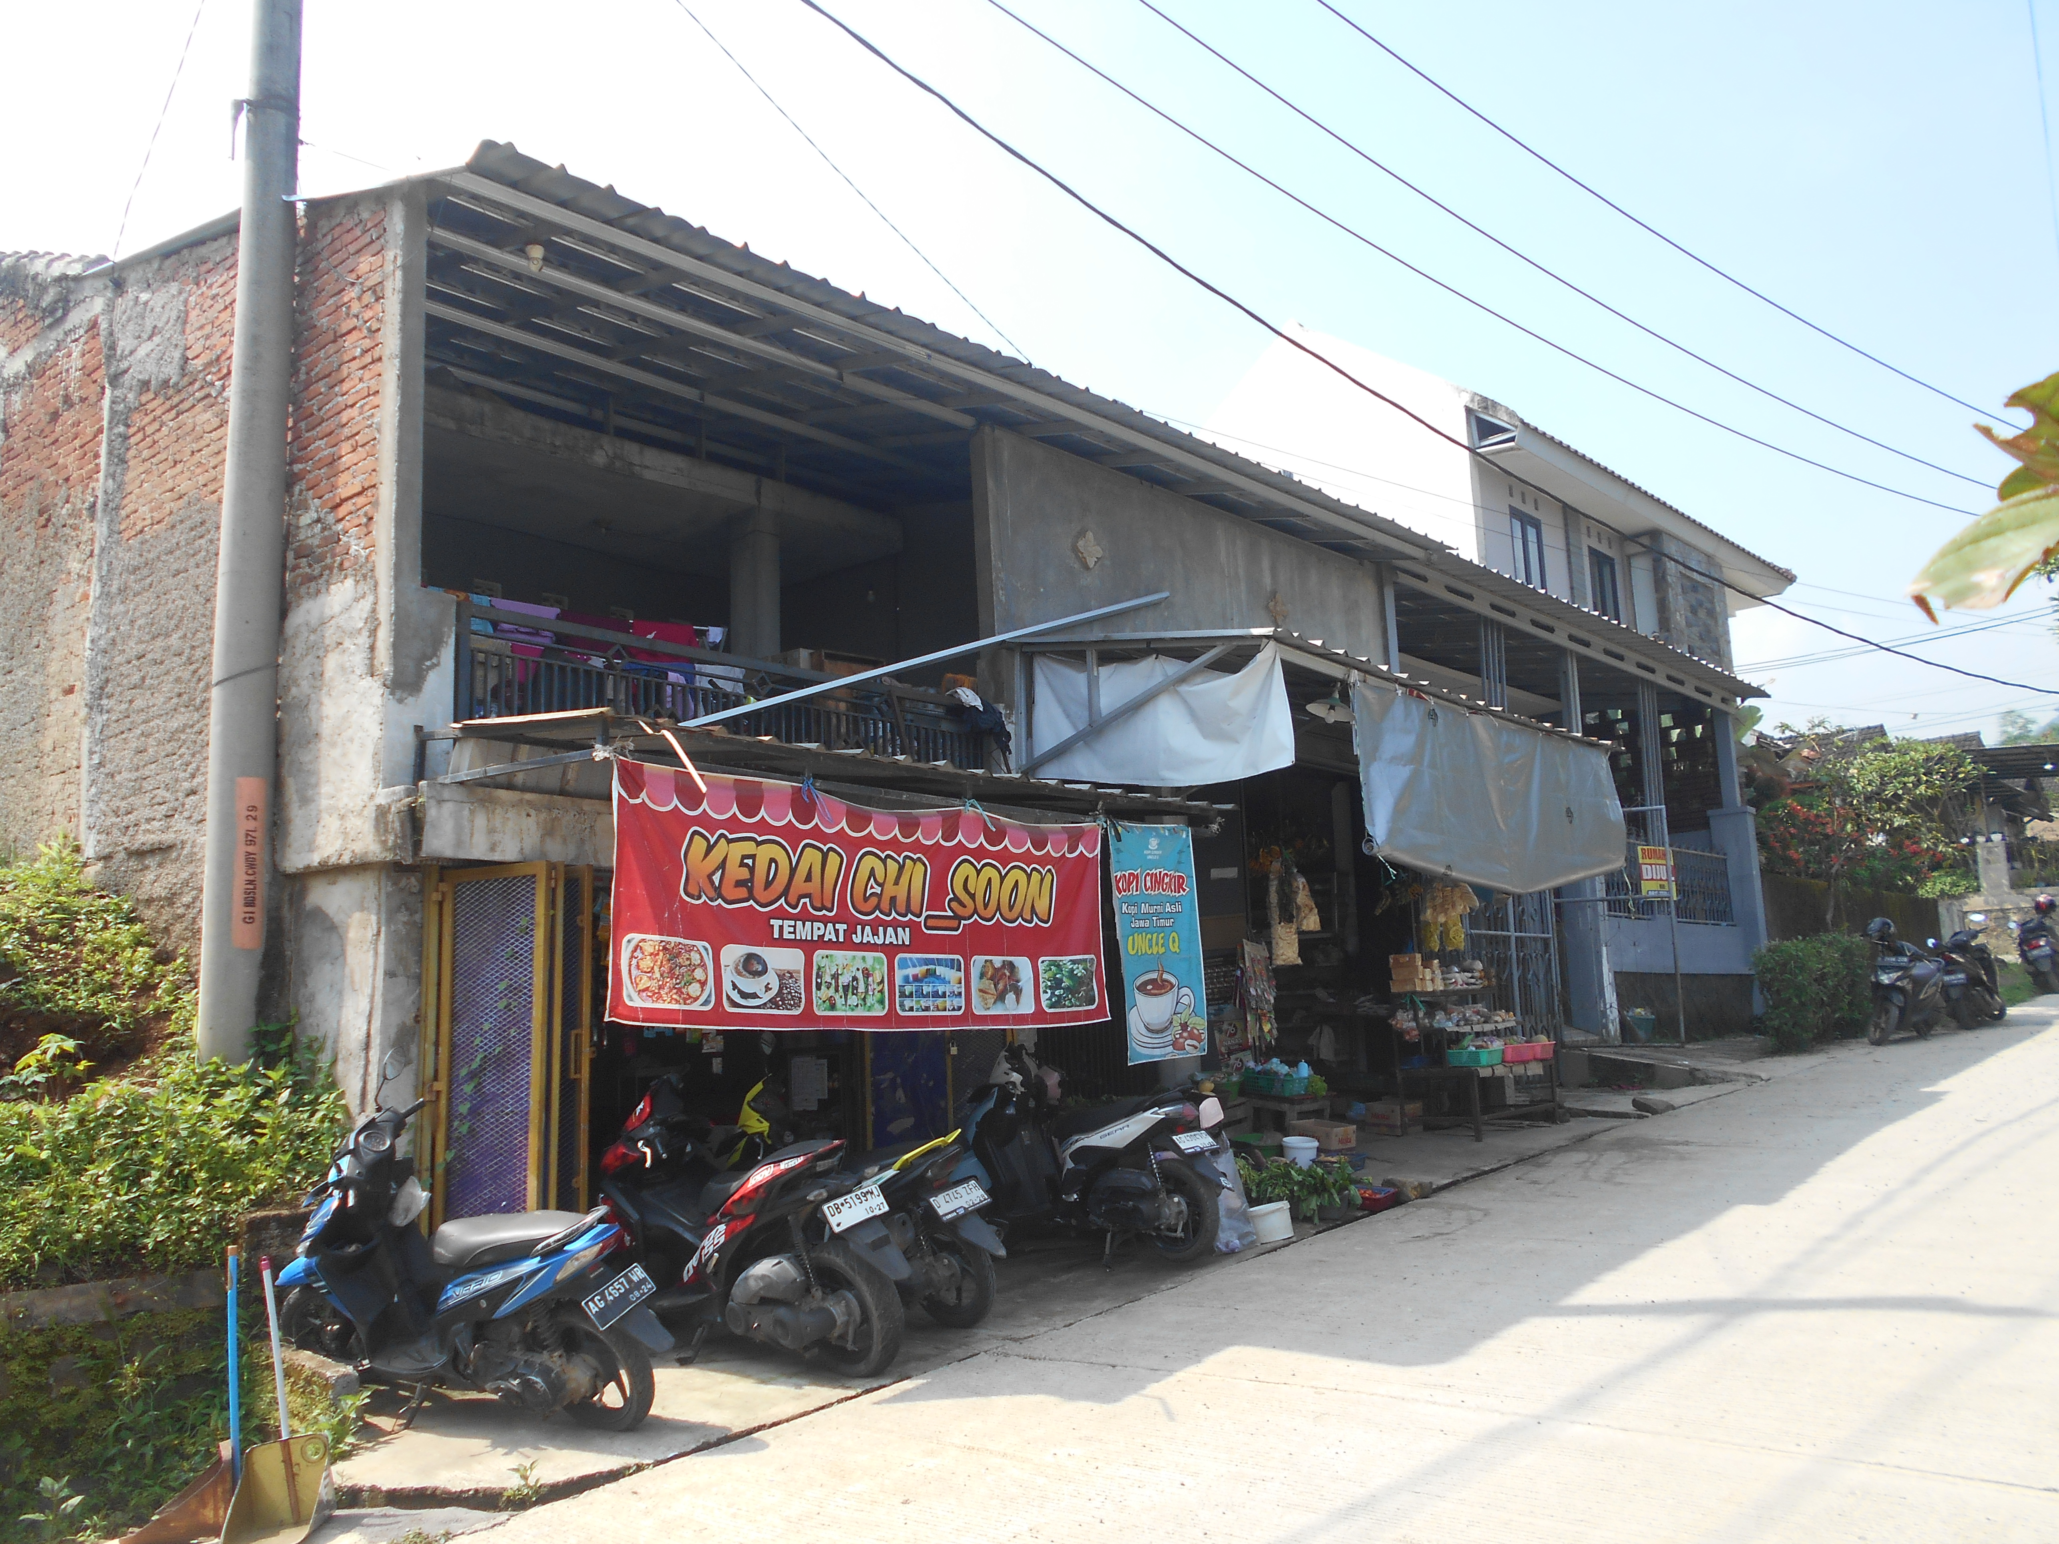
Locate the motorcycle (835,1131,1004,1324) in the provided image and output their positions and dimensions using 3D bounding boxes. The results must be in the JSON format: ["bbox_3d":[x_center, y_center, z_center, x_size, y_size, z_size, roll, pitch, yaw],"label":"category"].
[{"bbox_3d":[-0.809,1.978,7.234,1.880,1.100,0.690,-10,-12,40],"label":"motorcycle"}]

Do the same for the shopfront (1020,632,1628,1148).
[{"bbox_3d":[2.188,1.163,11.276,2.600,3.150,4.700,-10,-13,42],"label":"shopfront"}]

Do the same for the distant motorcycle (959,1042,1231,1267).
[{"bbox_3d":[0.279,1.990,8.250,1.880,1.130,0.690,-10,-12,39],"label":"distant motorcycle"}]

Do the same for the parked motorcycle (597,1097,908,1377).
[{"bbox_3d":[-1.171,1.935,6.638,1.950,1.120,0.710,-11,-13,43],"label":"parked motorcycle"}]

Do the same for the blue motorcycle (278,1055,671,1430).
[{"bbox_3d":[-2.112,1.844,5.924,1.880,1.170,0.700,-6,-10,26],"label":"blue motorcycle"}]

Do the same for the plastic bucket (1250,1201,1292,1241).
[{"bbox_3d":[1.298,2.395,8.306,0.225,0.205,0.225,-2,-9,0],"label":"plastic bucket"}]

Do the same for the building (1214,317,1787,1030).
[{"bbox_3d":[5.727,-0.892,20.048,6.000,8.500,9.800,-10,-13,42],"label":"building"}]

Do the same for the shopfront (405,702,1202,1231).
[{"bbox_3d":[-0.950,1.331,7.997,2.100,2.600,4.100,-10,-13,42],"label":"shopfront"}]

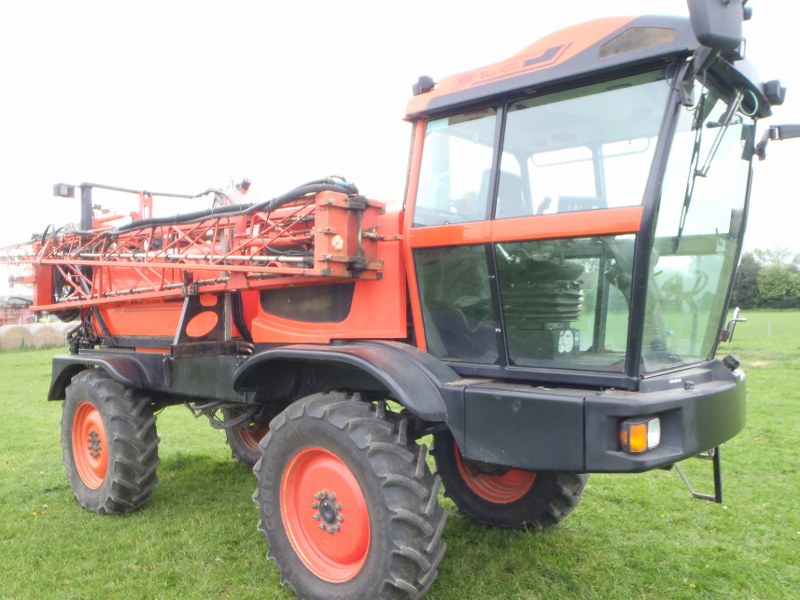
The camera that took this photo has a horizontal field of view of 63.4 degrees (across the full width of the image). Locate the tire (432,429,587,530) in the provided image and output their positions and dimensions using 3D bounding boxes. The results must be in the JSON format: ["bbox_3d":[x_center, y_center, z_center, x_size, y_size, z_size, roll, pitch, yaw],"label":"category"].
[{"bbox_3d":[0.907,1.262,5.527,1.380,1.380,0.386,-2,0,40],"label":"tire"}]

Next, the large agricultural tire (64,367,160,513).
[{"bbox_3d":[-2.835,1.374,6.294,1.380,1.380,0.386,-2,0,42],"label":"large agricultural tire"}]

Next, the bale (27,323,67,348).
[{"bbox_3d":[-17.159,1.752,31.500,1.300,1.250,1.200,-2,0,27],"label":"bale"}]

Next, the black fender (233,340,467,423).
[{"bbox_3d":[-0.372,0.457,4.136,1.718,0.380,0.455,-2,0,42],"label":"black fender"}]

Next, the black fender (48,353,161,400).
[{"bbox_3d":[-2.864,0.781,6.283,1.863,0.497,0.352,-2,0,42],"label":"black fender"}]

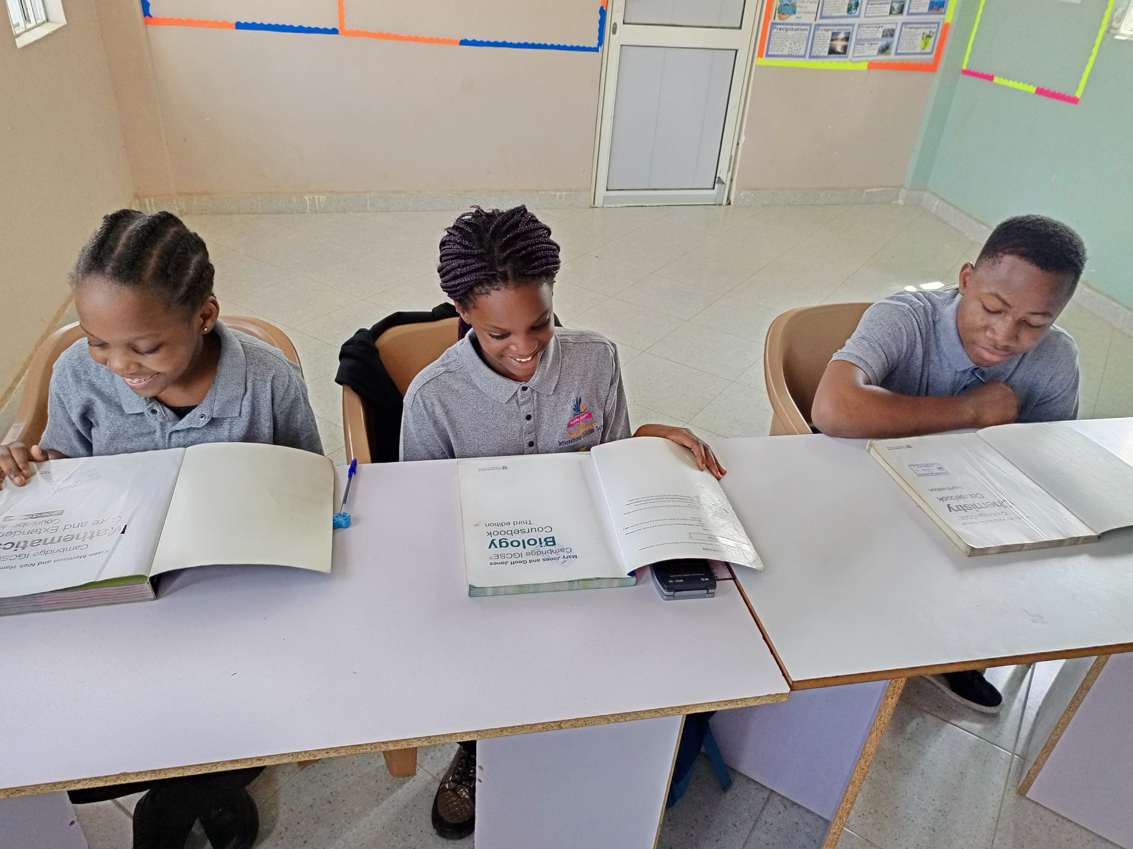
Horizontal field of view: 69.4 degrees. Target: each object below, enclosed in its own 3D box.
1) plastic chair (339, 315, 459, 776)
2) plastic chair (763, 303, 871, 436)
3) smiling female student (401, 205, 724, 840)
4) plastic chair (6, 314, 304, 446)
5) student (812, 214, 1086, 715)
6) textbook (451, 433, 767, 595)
[{"bbox_3d":[-0.176,0.222,1.739,0.545,0.780,0.550,-6,33,-17],"label":"plastic chair"},{"bbox_3d":[0.687,0.170,1.922,0.545,0.780,0.550,-5,33,-14],"label":"plastic chair"},{"bbox_3d":[-0.079,0.159,1.546,0.470,1.100,0.610,-5,33,-14],"label":"smiling female student"},{"bbox_3d":[-0.770,0.232,1.652,0.545,0.780,0.550,-2,32,-10],"label":"plastic chair"},{"bbox_3d":[0.688,0.091,1.722,0.580,1.125,0.560,-1,32,-8],"label":"student"},{"bbox_3d":[0.050,0.119,1.176,0.400,0.050,0.280,-2,32,-10],"label":"textbook"}]

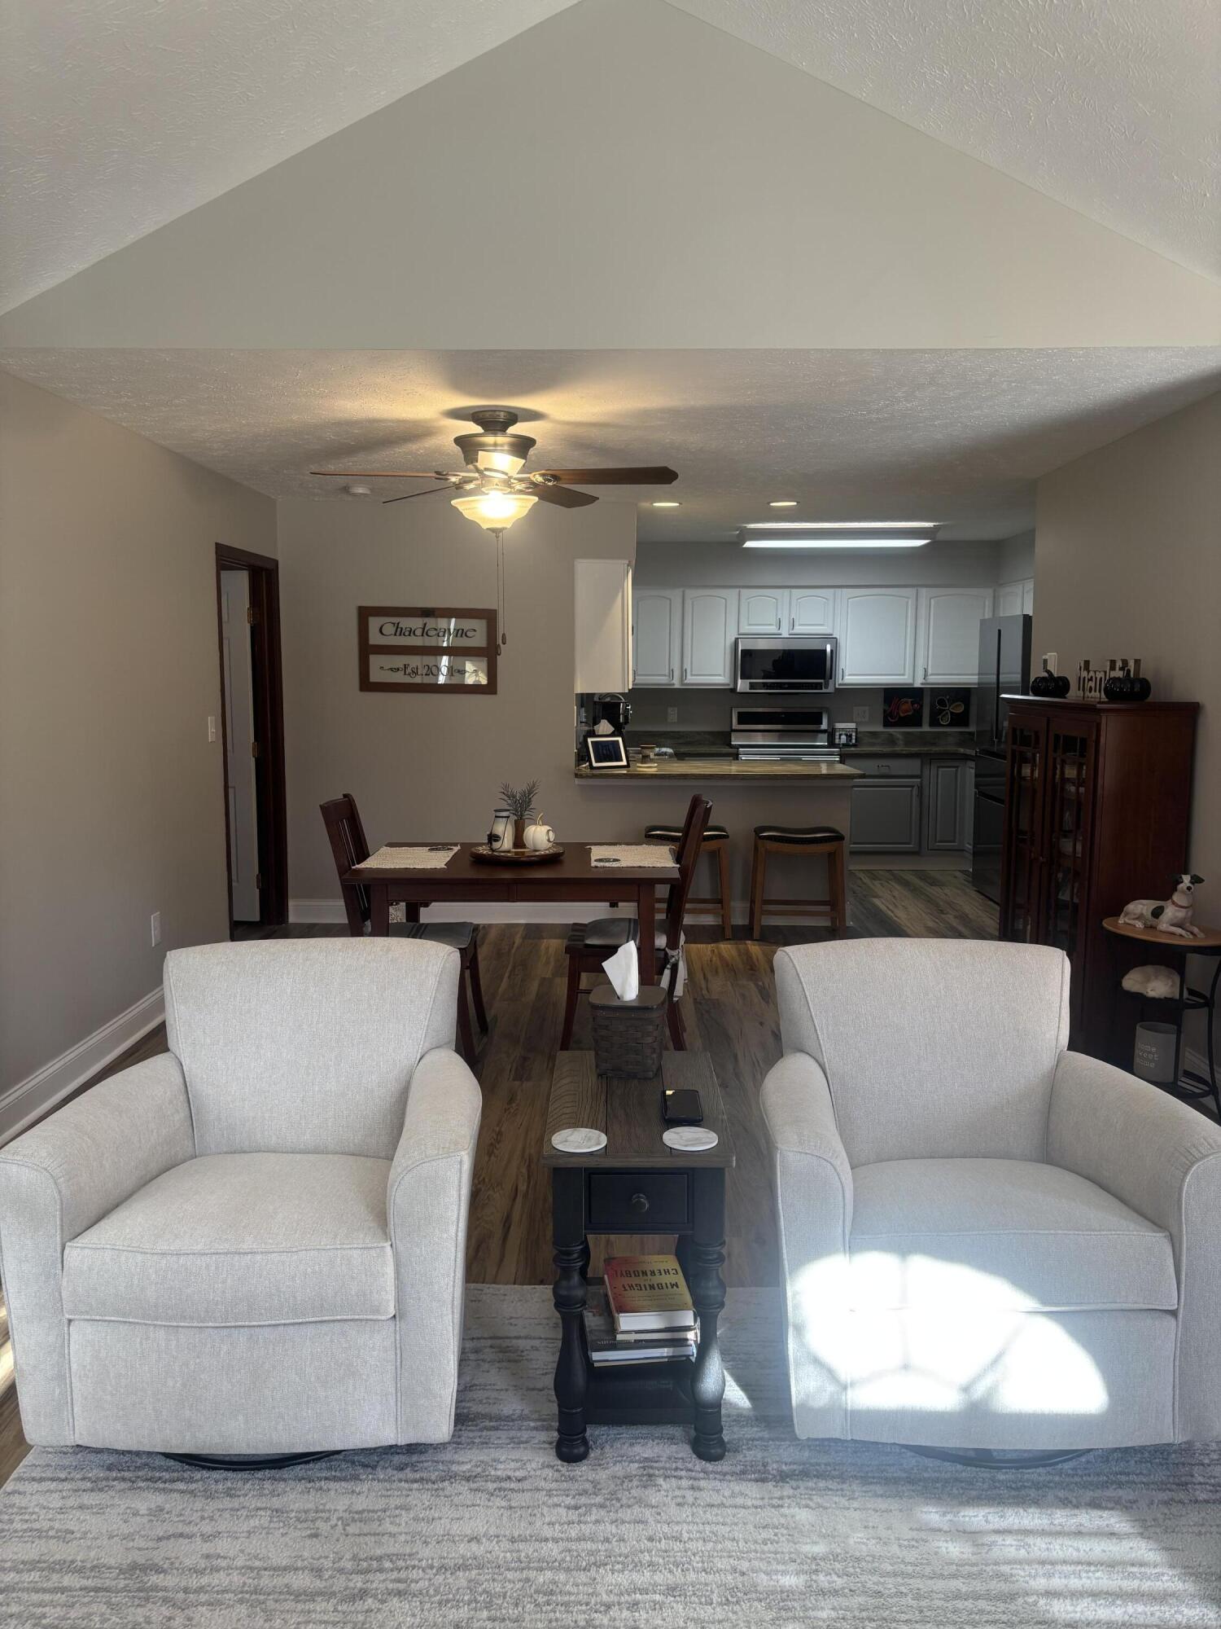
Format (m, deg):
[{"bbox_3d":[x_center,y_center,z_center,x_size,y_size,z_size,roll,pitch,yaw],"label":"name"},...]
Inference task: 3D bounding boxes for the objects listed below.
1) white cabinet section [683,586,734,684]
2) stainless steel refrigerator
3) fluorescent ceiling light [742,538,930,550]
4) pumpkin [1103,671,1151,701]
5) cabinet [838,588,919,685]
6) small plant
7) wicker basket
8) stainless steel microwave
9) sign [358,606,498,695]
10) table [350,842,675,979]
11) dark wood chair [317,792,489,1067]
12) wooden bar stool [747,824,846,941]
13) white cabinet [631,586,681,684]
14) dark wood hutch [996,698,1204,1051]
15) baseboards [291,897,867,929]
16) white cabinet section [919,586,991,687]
[{"bbox_3d":[0.757,-1.370,9.518,0.418,0.759,0.330,0,7,1],"label":"white cabinet section"},{"bbox_3d":[2.843,-0.344,7.885,0.740,1.800,0.910,0,7,1],"label":"stainless steel refrigerator"},{"bbox_3d":[1.528,-1.870,8.272,1.250,0.100,0.470,0,7,1],"label":"fluorescent ceiling light"},{"bbox_3d":[1.953,-0.483,4.625,0.180,0.117,0.180,0,7,1],"label":"pumpkin"},{"bbox_3d":[1.988,-1.343,9.306,0.620,0.765,0.320,0,7,1],"label":"cabinet"},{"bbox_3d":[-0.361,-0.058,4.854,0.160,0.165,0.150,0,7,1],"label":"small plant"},{"bbox_3d":[0.040,0.477,2.712,0.168,0.165,0.175,0,7,1],"label":"wicker basket"},{"bbox_3d":[1.347,-1.153,9.470,0.757,0.420,0.400,0,7,1],"label":"stainless steel microwave"},{"bbox_3d":[-1.043,-0.934,6.996,0.800,0.480,0.035,0,7,1],"label":"sign"},{"bbox_3d":[-0.355,0.541,4.861,1.215,0.752,0.890,0,7,1],"label":"table"},{"bbox_3d":[-0.786,0.432,4.772,0.580,0.990,0.460,0,7,1],"label":"dark wood chair"},{"bbox_3d":[1.059,0.371,6.937,0.520,0.630,0.340,0,7,1],"label":"wooden bar stool"},{"bbox_3d":[0.347,-1.345,9.323,0.380,0.765,0.320,0,7,1],"label":"white cabinet"},{"bbox_3d":[1.902,0.229,4.963,0.370,1.380,1.150,0,7,1],"label":"dark wood hutch"},{"bbox_3d":[-0.245,0.584,7.174,3.292,0.152,0.020,0,7,1],"label":"baseboards"},{"bbox_3d":[2.624,-1.365,9.482,0.588,0.756,0.330,0,7,1],"label":"white cabinet section"}]

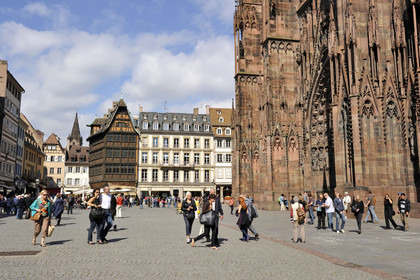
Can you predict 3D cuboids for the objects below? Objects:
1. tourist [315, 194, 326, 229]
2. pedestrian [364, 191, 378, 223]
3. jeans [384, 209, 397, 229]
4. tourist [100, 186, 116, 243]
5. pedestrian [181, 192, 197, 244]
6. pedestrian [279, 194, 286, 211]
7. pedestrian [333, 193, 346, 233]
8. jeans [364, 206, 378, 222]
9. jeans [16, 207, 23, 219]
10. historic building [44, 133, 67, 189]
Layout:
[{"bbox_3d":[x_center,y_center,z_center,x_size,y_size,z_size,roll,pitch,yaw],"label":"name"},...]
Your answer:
[{"bbox_3d":[5.136,3.355,17.400,0.540,1.595,0.450,-1,-8,3],"label":"tourist"},{"bbox_3d":[9.468,3.979,22.024,0.720,1.841,0.520,-3,-9,21],"label":"pedestrian"},{"bbox_3d":[8.582,3.721,17.650,0.420,1.000,0.550,-6,-11,36],"label":"jeans"},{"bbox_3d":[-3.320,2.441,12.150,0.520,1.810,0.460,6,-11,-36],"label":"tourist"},{"bbox_3d":[-0.673,2.502,12.000,0.520,1.646,0.450,0,-8,-5],"label":"pedestrian"},{"bbox_3d":[7.061,6.143,36.500,0.600,1.669,0.500,2,-9,-18],"label":"pedestrian"},{"bbox_3d":[5.456,3.073,15.800,0.550,1.685,0.450,0,-8,-5],"label":"pedestrian"},{"bbox_3d":[9.577,4.449,22.210,0.680,0.969,0.450,-3,-9,21],"label":"jeans"},{"bbox_3d":[-12.709,4.858,25.000,0.420,0.862,0.350,-6,-10,37],"label":"jeans"},{"bbox_3d":[-38.283,7.524,96.604,5.319,17.348,9.000,0,-9,-3],"label":"historic building"}]

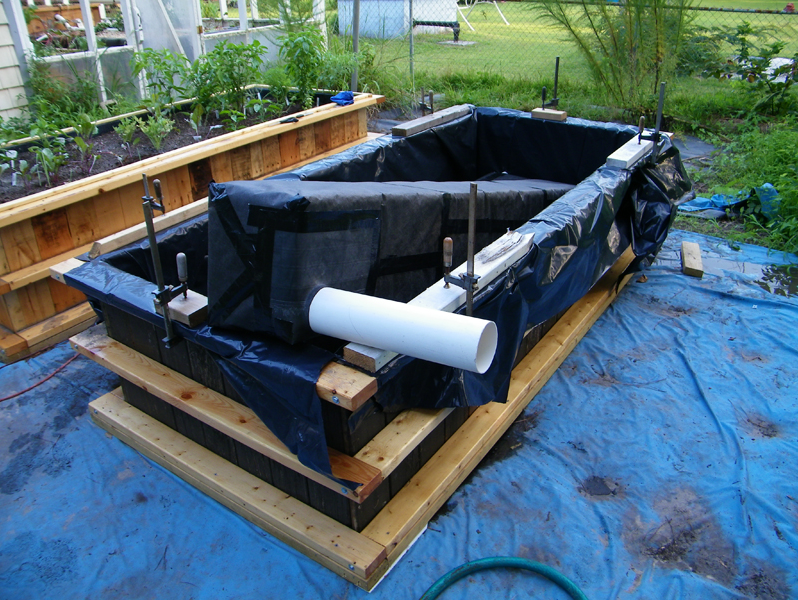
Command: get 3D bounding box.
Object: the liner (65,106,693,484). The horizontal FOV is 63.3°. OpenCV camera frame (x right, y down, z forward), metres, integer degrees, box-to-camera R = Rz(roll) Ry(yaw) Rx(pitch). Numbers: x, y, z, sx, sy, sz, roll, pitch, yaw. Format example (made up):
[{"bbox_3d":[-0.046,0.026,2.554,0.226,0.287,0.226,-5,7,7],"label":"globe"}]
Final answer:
[{"bbox_3d":[0.177,-0.188,2.694,1.340,0.590,2.480,18,35,31],"label":"liner"}]

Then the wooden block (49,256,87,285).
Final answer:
[{"bbox_3d":[-1.044,-0.088,2.073,0.100,0.040,0.090,18,35,31],"label":"wooden block"}]

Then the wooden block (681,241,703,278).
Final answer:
[{"bbox_3d":[1.466,-0.203,3.240,0.087,0.039,0.305,7,31,17],"label":"wooden block"}]

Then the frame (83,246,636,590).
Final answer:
[{"bbox_3d":[0.127,0.050,2.850,1.240,0.084,2.460,18,35,31],"label":"frame"}]

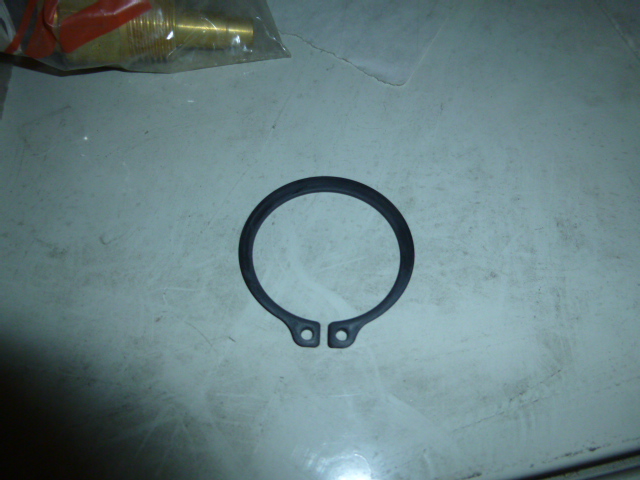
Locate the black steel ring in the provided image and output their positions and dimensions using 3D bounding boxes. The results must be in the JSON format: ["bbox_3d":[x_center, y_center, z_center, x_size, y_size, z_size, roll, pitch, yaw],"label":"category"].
[{"bbox_3d":[0.001,0.003,0.103,0.039,0.002,0.042,1,61,-1],"label":"black steel ring"}]

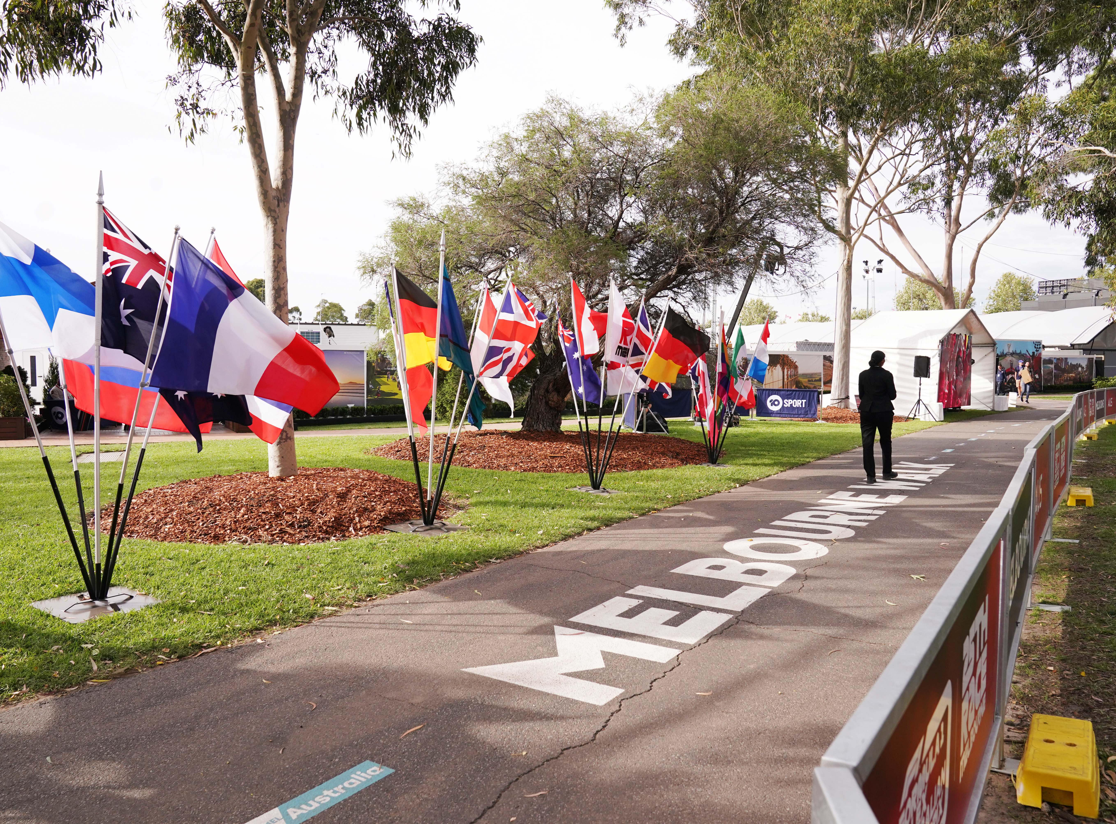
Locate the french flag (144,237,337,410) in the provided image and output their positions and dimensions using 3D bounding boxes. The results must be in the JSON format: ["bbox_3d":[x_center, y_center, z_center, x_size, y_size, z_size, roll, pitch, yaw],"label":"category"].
[{"bbox_3d":[-1.960,-0.490,5.250,0.360,1.030,1.360,2,4,28],"label":"french flag"}]

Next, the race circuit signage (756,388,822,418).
[{"bbox_3d":[6.370,-0.239,22.790,1.700,0.790,0.060,2,3,24],"label":"race circuit signage"}]

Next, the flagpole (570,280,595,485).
[{"bbox_3d":[0.305,-0.356,9.884,0.035,2.570,0.035,-7,3,0],"label":"flagpole"}]

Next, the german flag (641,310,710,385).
[{"bbox_3d":[1.465,-0.810,10.310,0.350,0.970,1.330,2,4,28],"label":"german flag"}]

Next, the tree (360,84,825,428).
[{"bbox_3d":[0.614,-2.744,15.174,8.400,6.450,7.600,0,3,0],"label":"tree"}]

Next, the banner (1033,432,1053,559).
[{"bbox_3d":[3.590,0.587,6.085,0.040,0.690,2.250,2,4,34],"label":"banner"}]

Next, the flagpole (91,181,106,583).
[{"bbox_3d":[-2.877,-0.153,5.171,0.050,2.672,0.050,2,3,0],"label":"flagpole"}]

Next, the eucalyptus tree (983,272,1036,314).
[{"bbox_3d":[43.860,-8.184,80.292,5.600,10.850,5.600,0,3,0],"label":"eucalyptus tree"}]

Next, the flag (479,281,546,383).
[{"bbox_3d":[-0.409,-0.709,7.200,0.630,0.860,0.400,-1,3,-14],"label":"flag"}]

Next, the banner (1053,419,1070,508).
[{"bbox_3d":[4.941,0.451,8.051,0.040,0.680,2.300,2,4,34],"label":"banner"}]

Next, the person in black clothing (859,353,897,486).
[{"bbox_3d":[4.195,0.049,10.749,0.470,1.690,0.360,3,4,38],"label":"person in black clothing"}]

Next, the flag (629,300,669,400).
[{"bbox_3d":[1.164,-0.780,10.400,0.550,1.180,0.420,-1,3,-19],"label":"flag"}]

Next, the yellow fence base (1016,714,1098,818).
[{"bbox_3d":[1.820,1.255,2.980,0.230,0.125,0.580,2,4,32],"label":"yellow fence base"}]

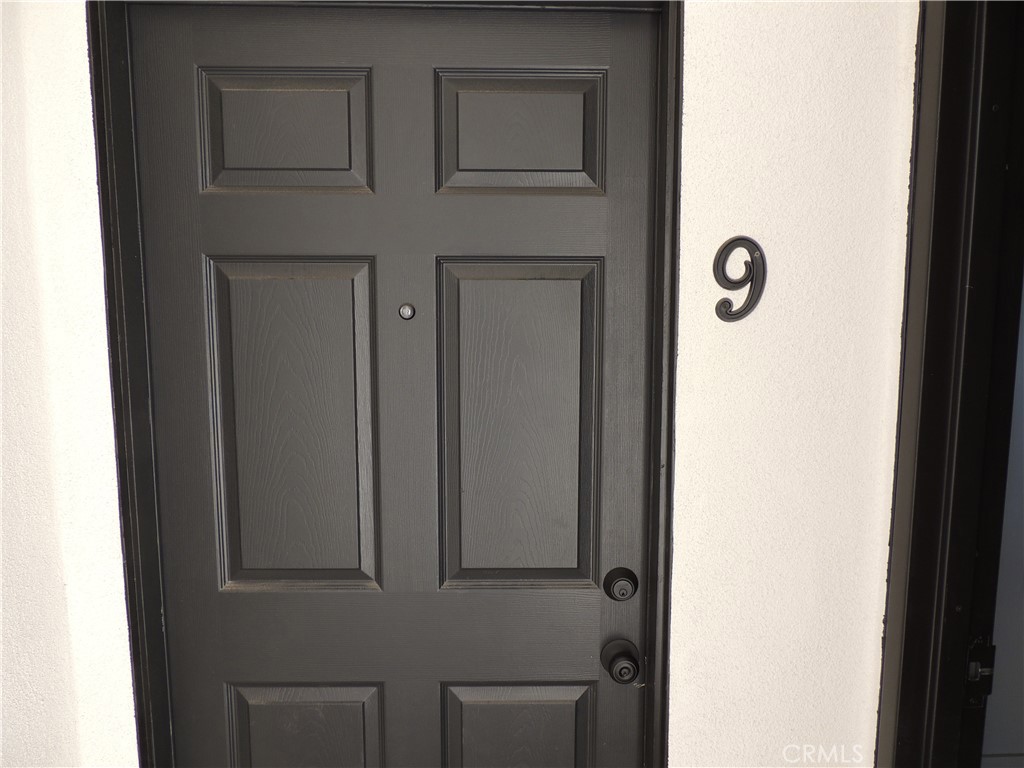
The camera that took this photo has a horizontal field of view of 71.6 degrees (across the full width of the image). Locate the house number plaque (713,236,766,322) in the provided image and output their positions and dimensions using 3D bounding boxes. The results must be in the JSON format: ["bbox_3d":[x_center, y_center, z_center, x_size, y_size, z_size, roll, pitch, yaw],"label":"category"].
[{"bbox_3d":[0.374,-0.172,1.166,0.089,0.142,0.010,0,6,-1],"label":"house number plaque"}]

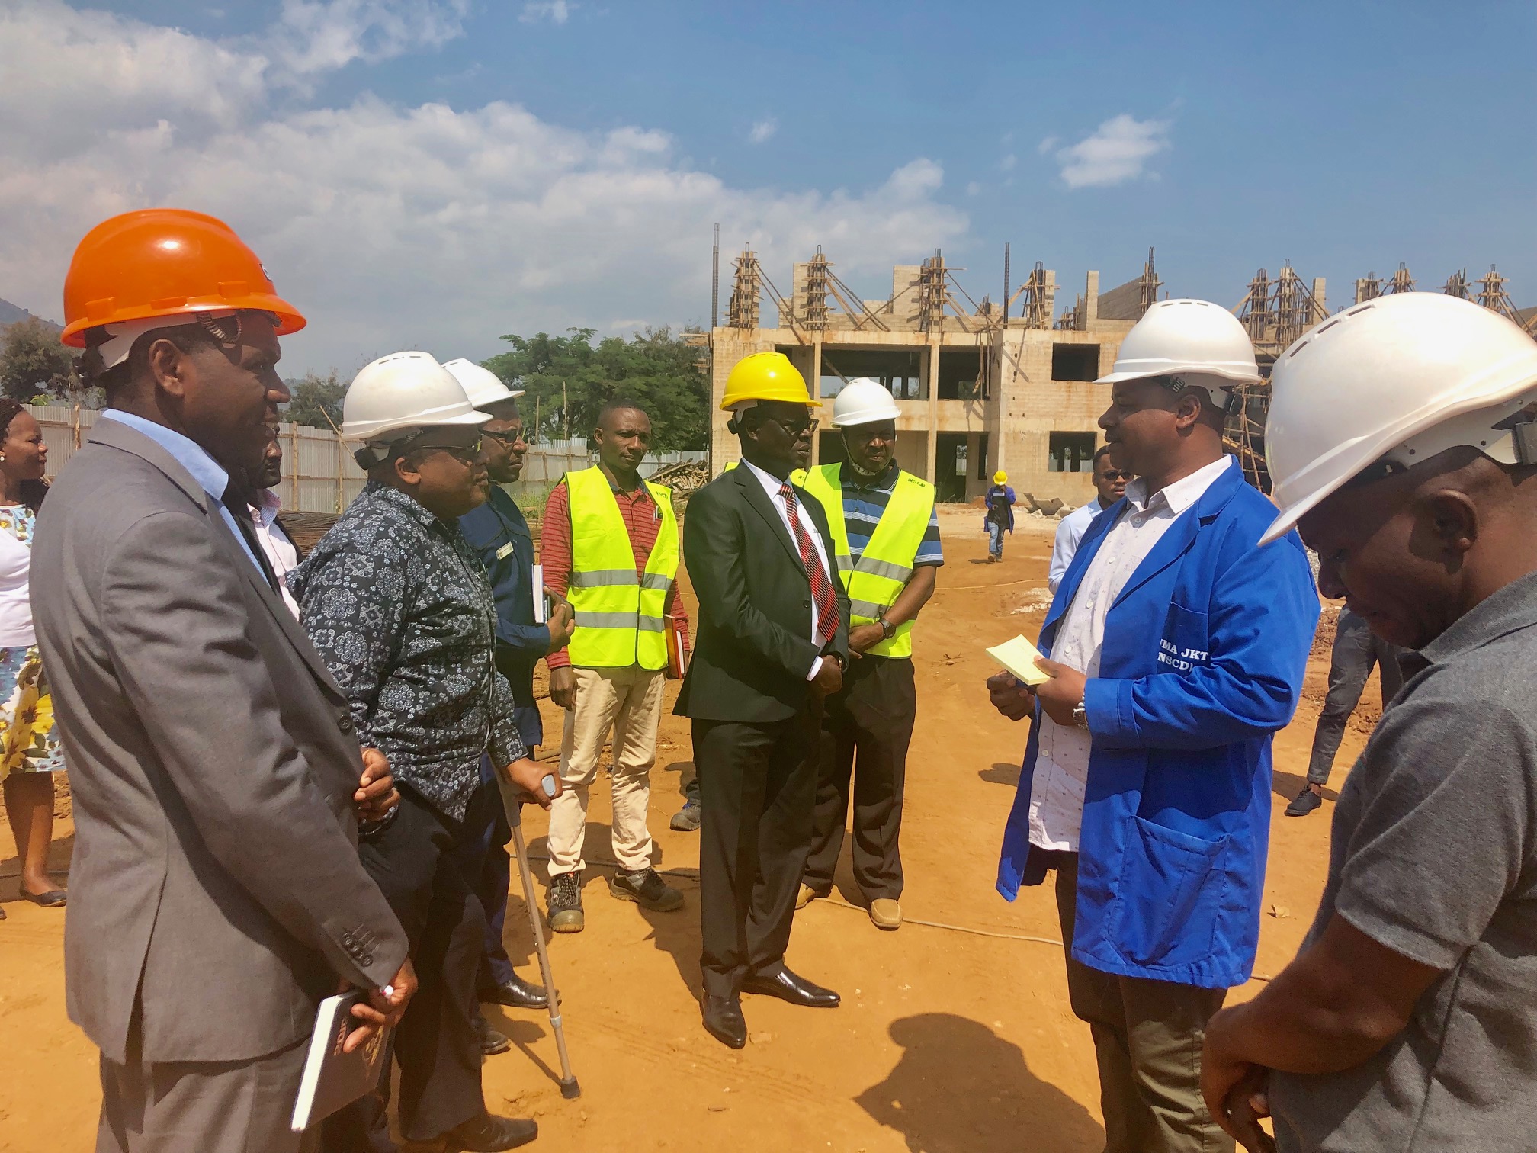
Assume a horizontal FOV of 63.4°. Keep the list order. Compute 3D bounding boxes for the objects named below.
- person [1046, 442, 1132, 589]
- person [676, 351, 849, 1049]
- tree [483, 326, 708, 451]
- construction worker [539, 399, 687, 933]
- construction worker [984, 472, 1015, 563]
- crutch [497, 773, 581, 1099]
[{"bbox_3d":[1.406,0.272,5.272,0.500,1.650,0.340,1,5,0],"label":"person"},{"bbox_3d":[-0.004,0.302,3.288,0.380,1.765,0.500,6,7,43],"label":"person"},{"bbox_3d":[-6.891,-6.483,50.314,9.500,7.200,9.000,1,5,0],"label":"tree"},{"bbox_3d":[-0.517,0.263,4.134,0.520,1.680,0.370,-2,6,-29],"label":"construction worker"},{"bbox_3d":[4.263,-1.120,22.728,0.540,1.651,0.420,2,5,10],"label":"construction worker"},{"bbox_3d":[-0.535,0.767,2.879,0.200,0.900,0.090,-6,6,31],"label":"crutch"}]

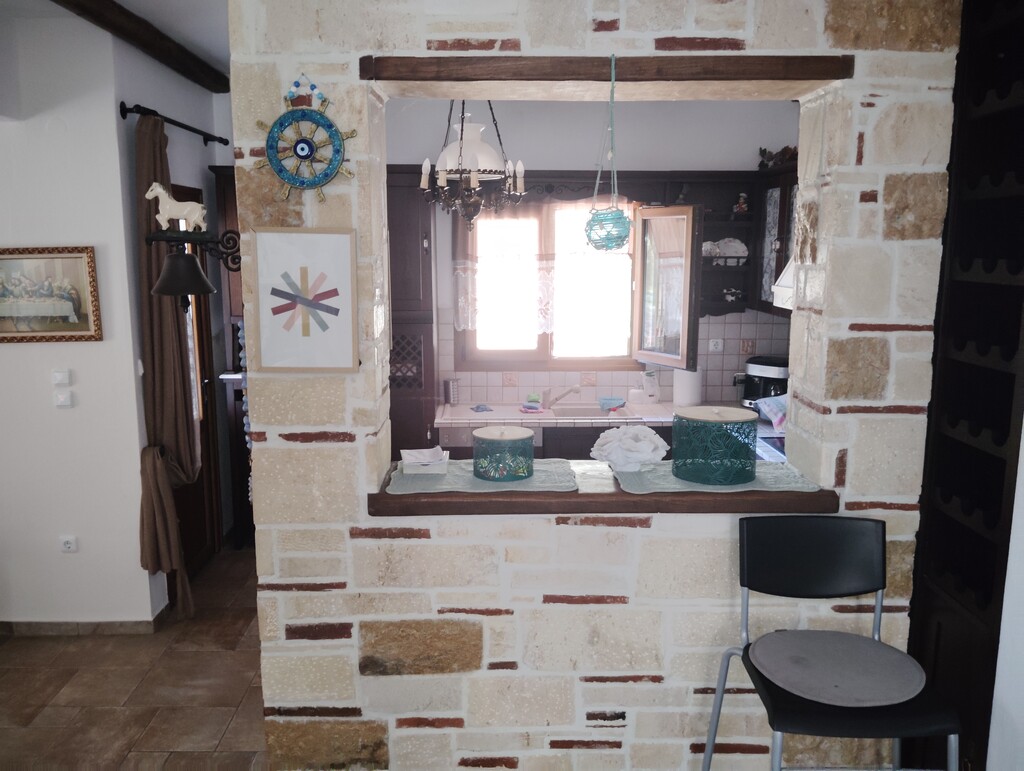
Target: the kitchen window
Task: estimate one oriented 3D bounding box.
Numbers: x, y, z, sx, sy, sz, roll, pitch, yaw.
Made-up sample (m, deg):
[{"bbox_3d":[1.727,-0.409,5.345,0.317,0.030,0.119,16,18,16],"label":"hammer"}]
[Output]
[{"bbox_3d":[0.222,-0.625,5.190,1.163,1.088,0.120,0,10,0],"label":"kitchen window"}]

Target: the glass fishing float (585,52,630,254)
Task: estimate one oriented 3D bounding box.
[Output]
[{"bbox_3d":[0.267,-0.647,2.323,0.129,0.531,0.135,0,10,0],"label":"glass fishing float"}]

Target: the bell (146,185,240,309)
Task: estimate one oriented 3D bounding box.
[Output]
[{"bbox_3d":[-0.953,-0.422,2.515,0.321,0.389,0.180,0,10,0],"label":"bell"}]

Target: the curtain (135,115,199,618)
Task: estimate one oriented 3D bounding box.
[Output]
[{"bbox_3d":[-1.630,-0.041,4.003,0.200,2.380,0.500,0,10,0],"label":"curtain"}]

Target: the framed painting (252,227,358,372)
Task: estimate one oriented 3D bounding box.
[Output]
[{"bbox_3d":[-0.603,-0.247,2.429,0.304,0.424,0.020,0,10,0],"label":"framed painting"}]

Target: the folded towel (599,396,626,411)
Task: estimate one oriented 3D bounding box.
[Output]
[{"bbox_3d":[0.621,0.111,5.125,0.173,0.088,0.130,0,10,0],"label":"folded towel"}]

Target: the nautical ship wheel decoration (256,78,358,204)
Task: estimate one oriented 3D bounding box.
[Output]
[{"bbox_3d":[-0.581,-0.696,2.345,0.283,0.349,0.025,0,10,0],"label":"nautical ship wheel decoration"}]

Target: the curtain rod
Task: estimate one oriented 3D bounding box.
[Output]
[{"bbox_3d":[-1.690,-1.318,4.267,0.110,0.080,1.290,0,10,0],"label":"curtain rod"}]

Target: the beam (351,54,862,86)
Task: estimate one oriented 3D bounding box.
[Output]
[{"bbox_3d":[0.266,-0.888,2.347,1.377,0.072,0.090,0,10,0],"label":"beam"}]

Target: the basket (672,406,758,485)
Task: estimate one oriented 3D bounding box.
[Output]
[{"bbox_3d":[0.651,0.187,2.682,0.270,0.205,0.270,0,10,0],"label":"basket"}]

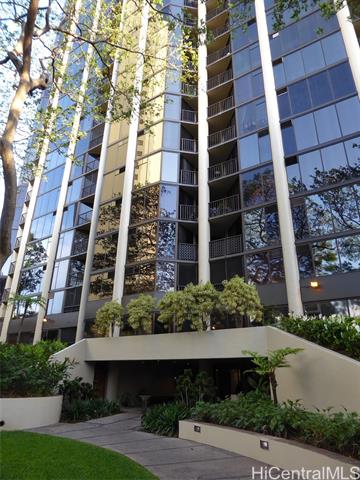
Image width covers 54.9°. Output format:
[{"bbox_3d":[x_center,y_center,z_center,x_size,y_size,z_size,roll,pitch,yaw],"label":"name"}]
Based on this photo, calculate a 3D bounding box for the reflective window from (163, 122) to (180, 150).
[{"bbox_3d":[-0.582,-7.404,24.922,1.175,2.511,0.100,3,-24,-5],"label":"reflective window"}]

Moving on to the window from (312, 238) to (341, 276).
[{"bbox_3d":[7.179,0.817,17.115,1.197,1.904,0.100,-14,-28,30],"label":"window"}]

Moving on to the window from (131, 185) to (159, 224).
[{"bbox_3d":[-2.318,-2.270,23.267,2.349,2.511,0.100,-13,-28,30],"label":"window"}]

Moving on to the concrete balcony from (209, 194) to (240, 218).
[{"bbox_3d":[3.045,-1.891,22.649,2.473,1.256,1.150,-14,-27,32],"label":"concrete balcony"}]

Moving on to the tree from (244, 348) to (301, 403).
[{"bbox_3d":[3.174,4.753,11.898,1.950,2.050,1.800,-4,-24,13],"label":"tree"}]

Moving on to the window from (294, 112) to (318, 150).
[{"bbox_3d":[7.385,-6.316,20.334,1.188,2.484,0.100,-13,-28,30],"label":"window"}]

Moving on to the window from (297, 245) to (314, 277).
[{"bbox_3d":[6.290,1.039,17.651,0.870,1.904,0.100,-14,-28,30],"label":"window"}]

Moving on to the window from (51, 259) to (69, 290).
[{"bbox_3d":[-10.197,3.003,29.622,1.879,2.493,0.120,-14,-27,32],"label":"window"}]

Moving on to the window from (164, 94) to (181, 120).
[{"bbox_3d":[-0.577,-10.104,26.468,1.227,2.456,0.120,4,-23,-7],"label":"window"}]

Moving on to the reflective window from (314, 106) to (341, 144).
[{"bbox_3d":[8.363,-6.613,19.706,1.224,2.475,0.100,-14,-28,30],"label":"reflective window"}]

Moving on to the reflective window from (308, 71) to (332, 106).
[{"bbox_3d":[8.446,-9.009,20.834,1.188,2.511,0.100,-13,-28,30],"label":"reflective window"}]

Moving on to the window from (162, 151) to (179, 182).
[{"bbox_3d":[-0.640,-4.937,23.826,1.175,2.511,0.100,3,-24,-5],"label":"window"}]

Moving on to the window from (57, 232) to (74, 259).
[{"bbox_3d":[-9.681,0.289,29.261,1.986,2.543,0.100,-14,-28,30],"label":"window"}]

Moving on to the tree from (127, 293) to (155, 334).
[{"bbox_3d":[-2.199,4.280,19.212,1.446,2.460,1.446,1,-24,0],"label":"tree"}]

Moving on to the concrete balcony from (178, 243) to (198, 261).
[{"bbox_3d":[0.477,0.988,21.806,1.350,1.215,1.000,3,-24,-5],"label":"concrete balcony"}]

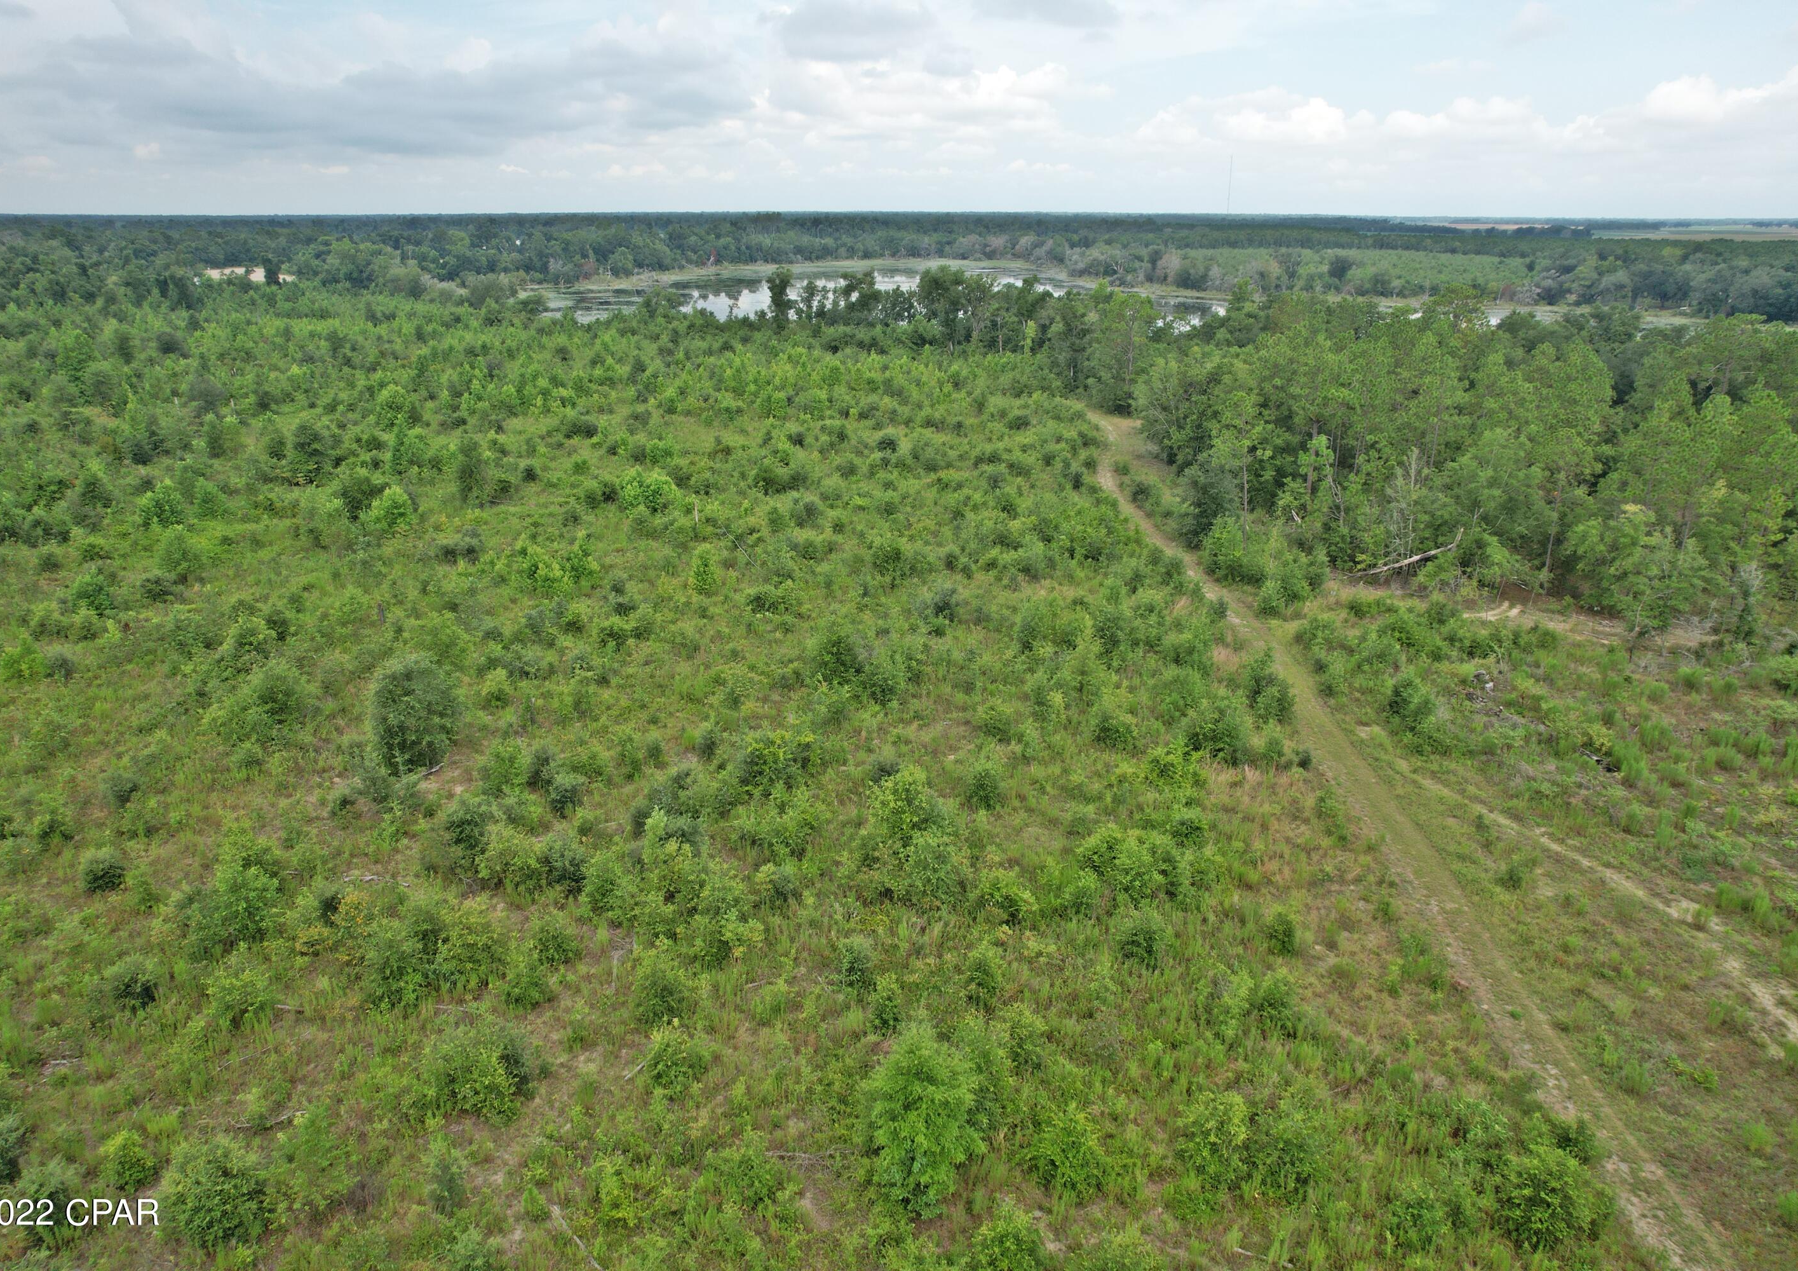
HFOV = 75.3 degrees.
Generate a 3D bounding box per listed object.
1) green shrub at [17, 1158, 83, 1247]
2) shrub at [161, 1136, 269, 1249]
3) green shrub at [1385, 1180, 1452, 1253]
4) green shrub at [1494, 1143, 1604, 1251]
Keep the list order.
[{"bbox_3d":[-22.679,15.115,31.111,1.284,2.336,1.600,-18,26,-40],"label":"green shrub"},{"bbox_3d":[-18.331,14.921,31.250,2.411,2.624,2.411,-14,24,-35],"label":"shrub"},{"bbox_3d":[11.821,13.232,26.516,1.360,1.270,1.320,0,20,0],"label":"green shrub"},{"bbox_3d":[17.043,14.707,30.593,2.523,2.621,2.447,14,24,33],"label":"green shrub"}]

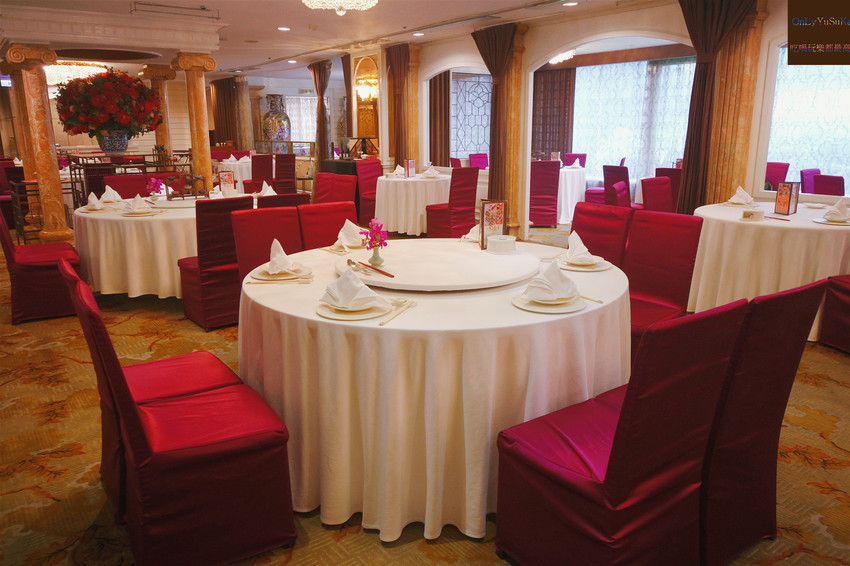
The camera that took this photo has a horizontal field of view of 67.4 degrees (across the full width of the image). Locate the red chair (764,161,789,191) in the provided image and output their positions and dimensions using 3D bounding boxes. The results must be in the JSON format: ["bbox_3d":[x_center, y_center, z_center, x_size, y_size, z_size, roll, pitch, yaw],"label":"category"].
[{"bbox_3d":[4.188,-1.016,7.999,0.520,0.945,0.440,-8,15,-26],"label":"red chair"}]

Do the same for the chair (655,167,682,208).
[{"bbox_3d":[3.061,-0.879,7.634,0.430,0.990,0.540,7,16,29],"label":"chair"}]

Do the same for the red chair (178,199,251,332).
[{"bbox_3d":[-1.613,-0.187,4.907,0.420,0.955,0.490,-12,18,-38],"label":"red chair"}]

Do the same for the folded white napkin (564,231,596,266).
[{"bbox_3d":[0.753,-0.167,3.085,0.150,0.150,0.190,-1,14,0],"label":"folded white napkin"}]

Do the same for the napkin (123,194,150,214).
[{"bbox_3d":[-2.621,-0.743,5.789,0.240,0.155,0.170,9,16,34],"label":"napkin"}]

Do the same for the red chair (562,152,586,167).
[{"bbox_3d":[2.671,-1.843,11.649,0.430,0.990,0.540,5,15,22],"label":"red chair"}]

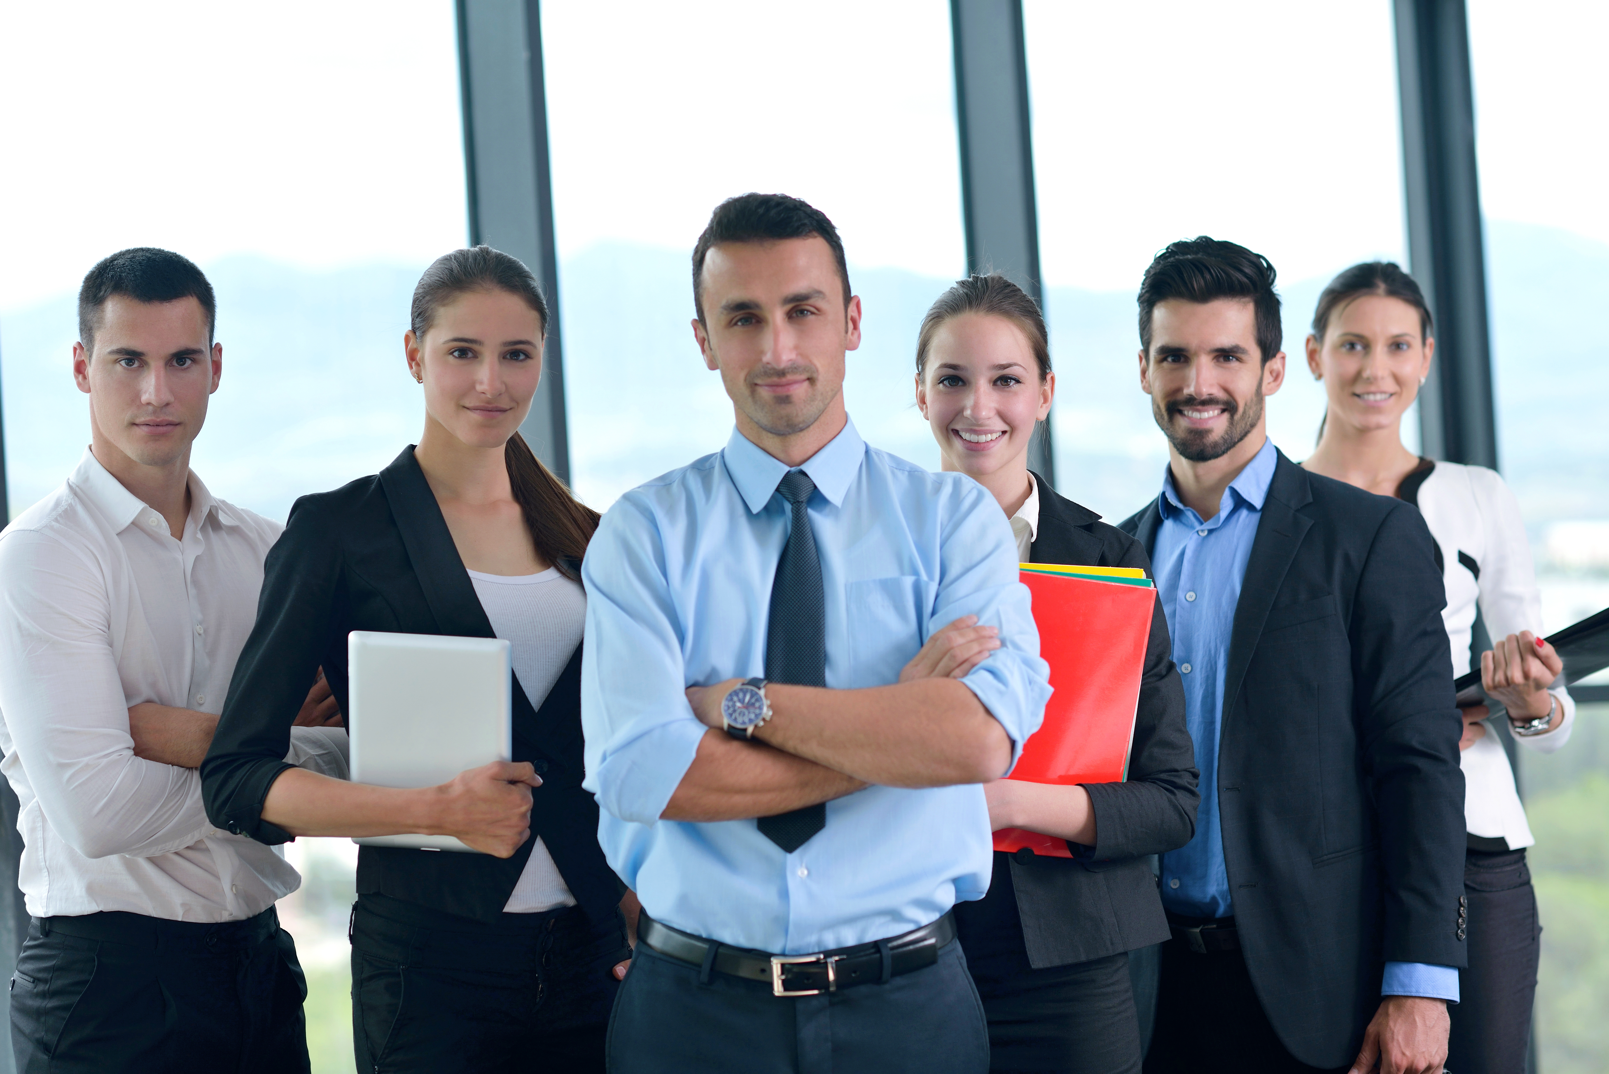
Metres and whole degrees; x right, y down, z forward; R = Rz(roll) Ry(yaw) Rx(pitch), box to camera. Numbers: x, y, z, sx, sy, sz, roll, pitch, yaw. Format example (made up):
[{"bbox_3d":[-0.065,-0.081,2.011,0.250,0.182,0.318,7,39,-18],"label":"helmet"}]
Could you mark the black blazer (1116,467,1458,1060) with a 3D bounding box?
[{"bbox_3d":[0.549,0.265,4.530,0.500,0.735,0.310,-2,-1,33],"label":"black blazer"}]

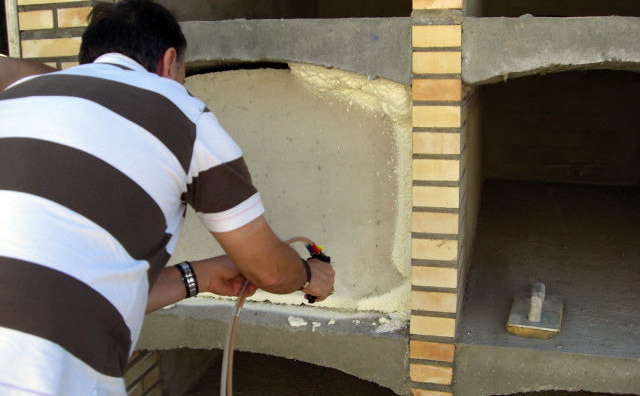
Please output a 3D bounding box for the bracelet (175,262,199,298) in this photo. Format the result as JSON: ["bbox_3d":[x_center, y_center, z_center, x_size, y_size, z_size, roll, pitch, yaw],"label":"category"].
[{"bbox_3d":[-0.257,0.157,1.340,0.021,0.067,0.058,-16,0,-18],"label":"bracelet"}]

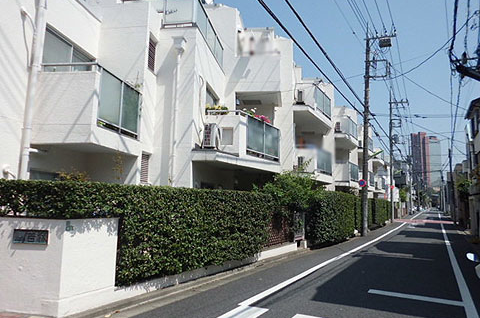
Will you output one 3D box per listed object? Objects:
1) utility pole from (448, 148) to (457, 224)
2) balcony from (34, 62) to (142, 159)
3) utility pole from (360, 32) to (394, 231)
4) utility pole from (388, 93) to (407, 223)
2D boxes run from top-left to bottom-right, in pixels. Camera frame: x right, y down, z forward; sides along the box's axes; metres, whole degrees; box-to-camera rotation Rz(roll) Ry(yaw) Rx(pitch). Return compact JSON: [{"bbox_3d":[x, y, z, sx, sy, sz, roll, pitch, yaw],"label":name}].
[{"bbox_3d":[19.681,2.394,33.223,0.320,6.911,0.320,-3,-8,29],"label":"utility pole"},{"bbox_3d":[-3.164,-0.939,7.789,1.257,1.535,1.957,0,-7,9],"label":"balcony"},{"bbox_3d":[6.977,-1.553,18.336,1.650,10.825,0.500,-3,-8,29],"label":"utility pole"},{"bbox_3d":[13.288,-0.396,30.410,1.450,11.400,0.450,-3,-8,29],"label":"utility pole"}]

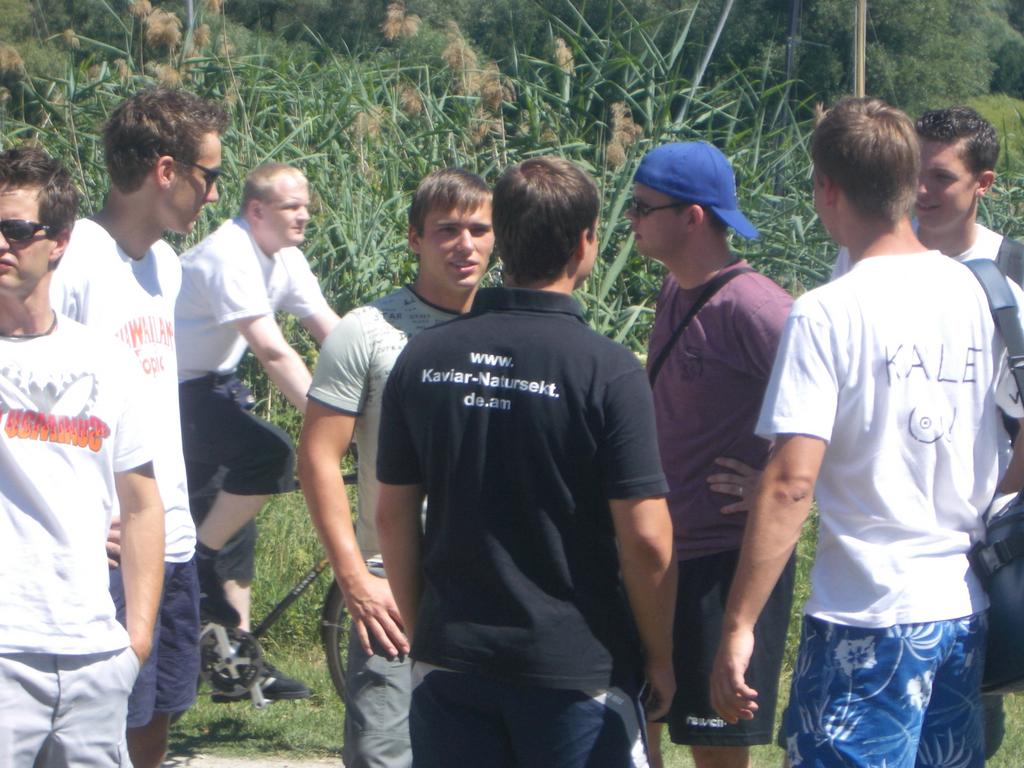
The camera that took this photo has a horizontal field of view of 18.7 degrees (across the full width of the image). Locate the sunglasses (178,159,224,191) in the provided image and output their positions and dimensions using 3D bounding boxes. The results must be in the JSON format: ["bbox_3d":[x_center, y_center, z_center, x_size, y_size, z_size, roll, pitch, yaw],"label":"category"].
[{"bbox_3d":[-0.611,-0.398,5.870,0.145,0.048,0.145,13,5,9],"label":"sunglasses"}]

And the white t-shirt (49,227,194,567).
[{"bbox_3d":[-0.772,0.014,5.900,0.310,0.670,0.500,2,3,33],"label":"white t-shirt"}]

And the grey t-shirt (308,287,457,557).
[{"bbox_3d":[-0.164,0.082,6.750,0.530,0.610,0.280,-1,3,-25],"label":"grey t-shirt"}]

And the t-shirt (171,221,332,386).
[{"bbox_3d":[-0.794,-0.243,8.950,0.360,0.530,0.500,18,10,22],"label":"t-shirt"}]

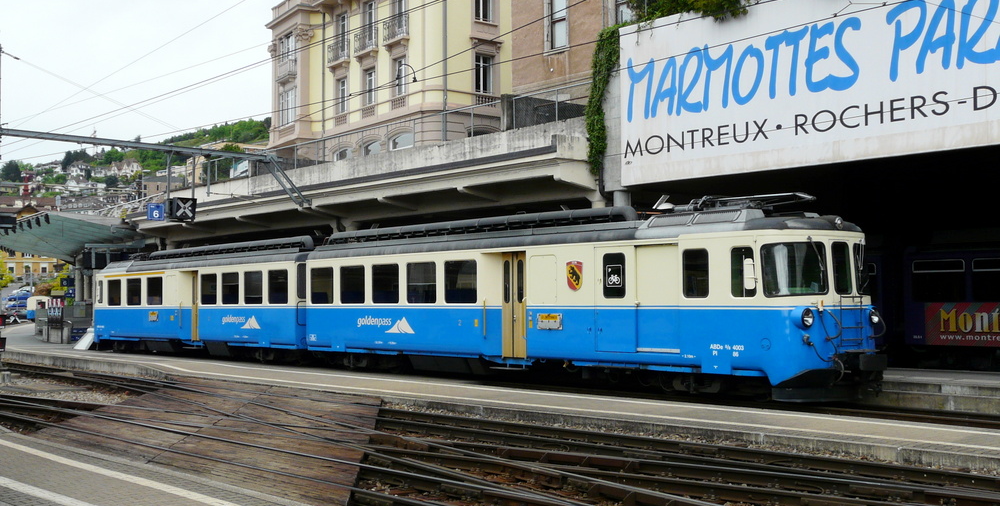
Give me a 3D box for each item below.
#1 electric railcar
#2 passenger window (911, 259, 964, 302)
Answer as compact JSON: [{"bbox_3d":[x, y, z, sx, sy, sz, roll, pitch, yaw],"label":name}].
[{"bbox_3d":[-4.846,1.472,34.935,2.680,3.947,36.782,2,-3,-39],"label":"electric railcar"},{"bbox_3d":[9.966,0.626,26.292,0.060,0.989,1.335,2,-3,-39],"label":"passenger window"}]

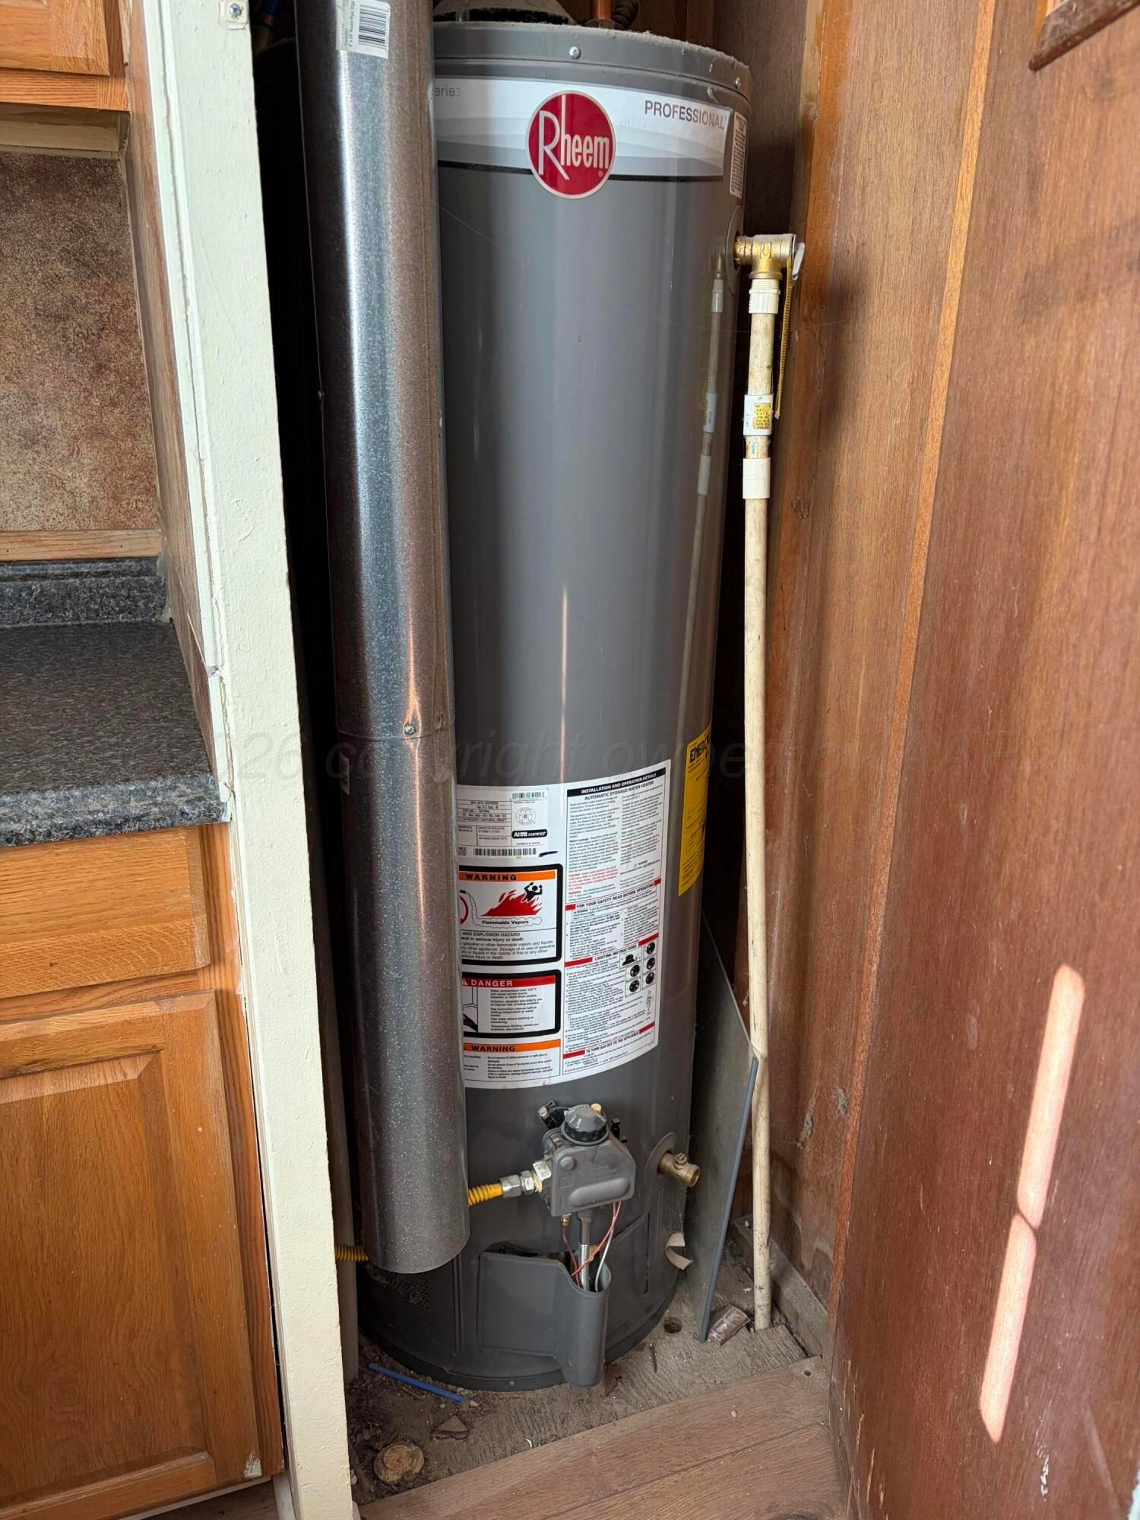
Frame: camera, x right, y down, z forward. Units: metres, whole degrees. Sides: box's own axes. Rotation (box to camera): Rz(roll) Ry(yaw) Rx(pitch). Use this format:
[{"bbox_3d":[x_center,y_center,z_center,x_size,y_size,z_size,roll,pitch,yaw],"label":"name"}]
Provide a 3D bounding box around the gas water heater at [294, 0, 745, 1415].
[{"bbox_3d":[-0.061,0.016,1.376,0.496,1.546,0.572,-6,22,-17],"label":"gas water heater"}]

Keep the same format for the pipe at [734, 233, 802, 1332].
[{"bbox_3d":[0.228,0.138,1.335,0.070,1.375,0.048,1,20,12],"label":"pipe"}]

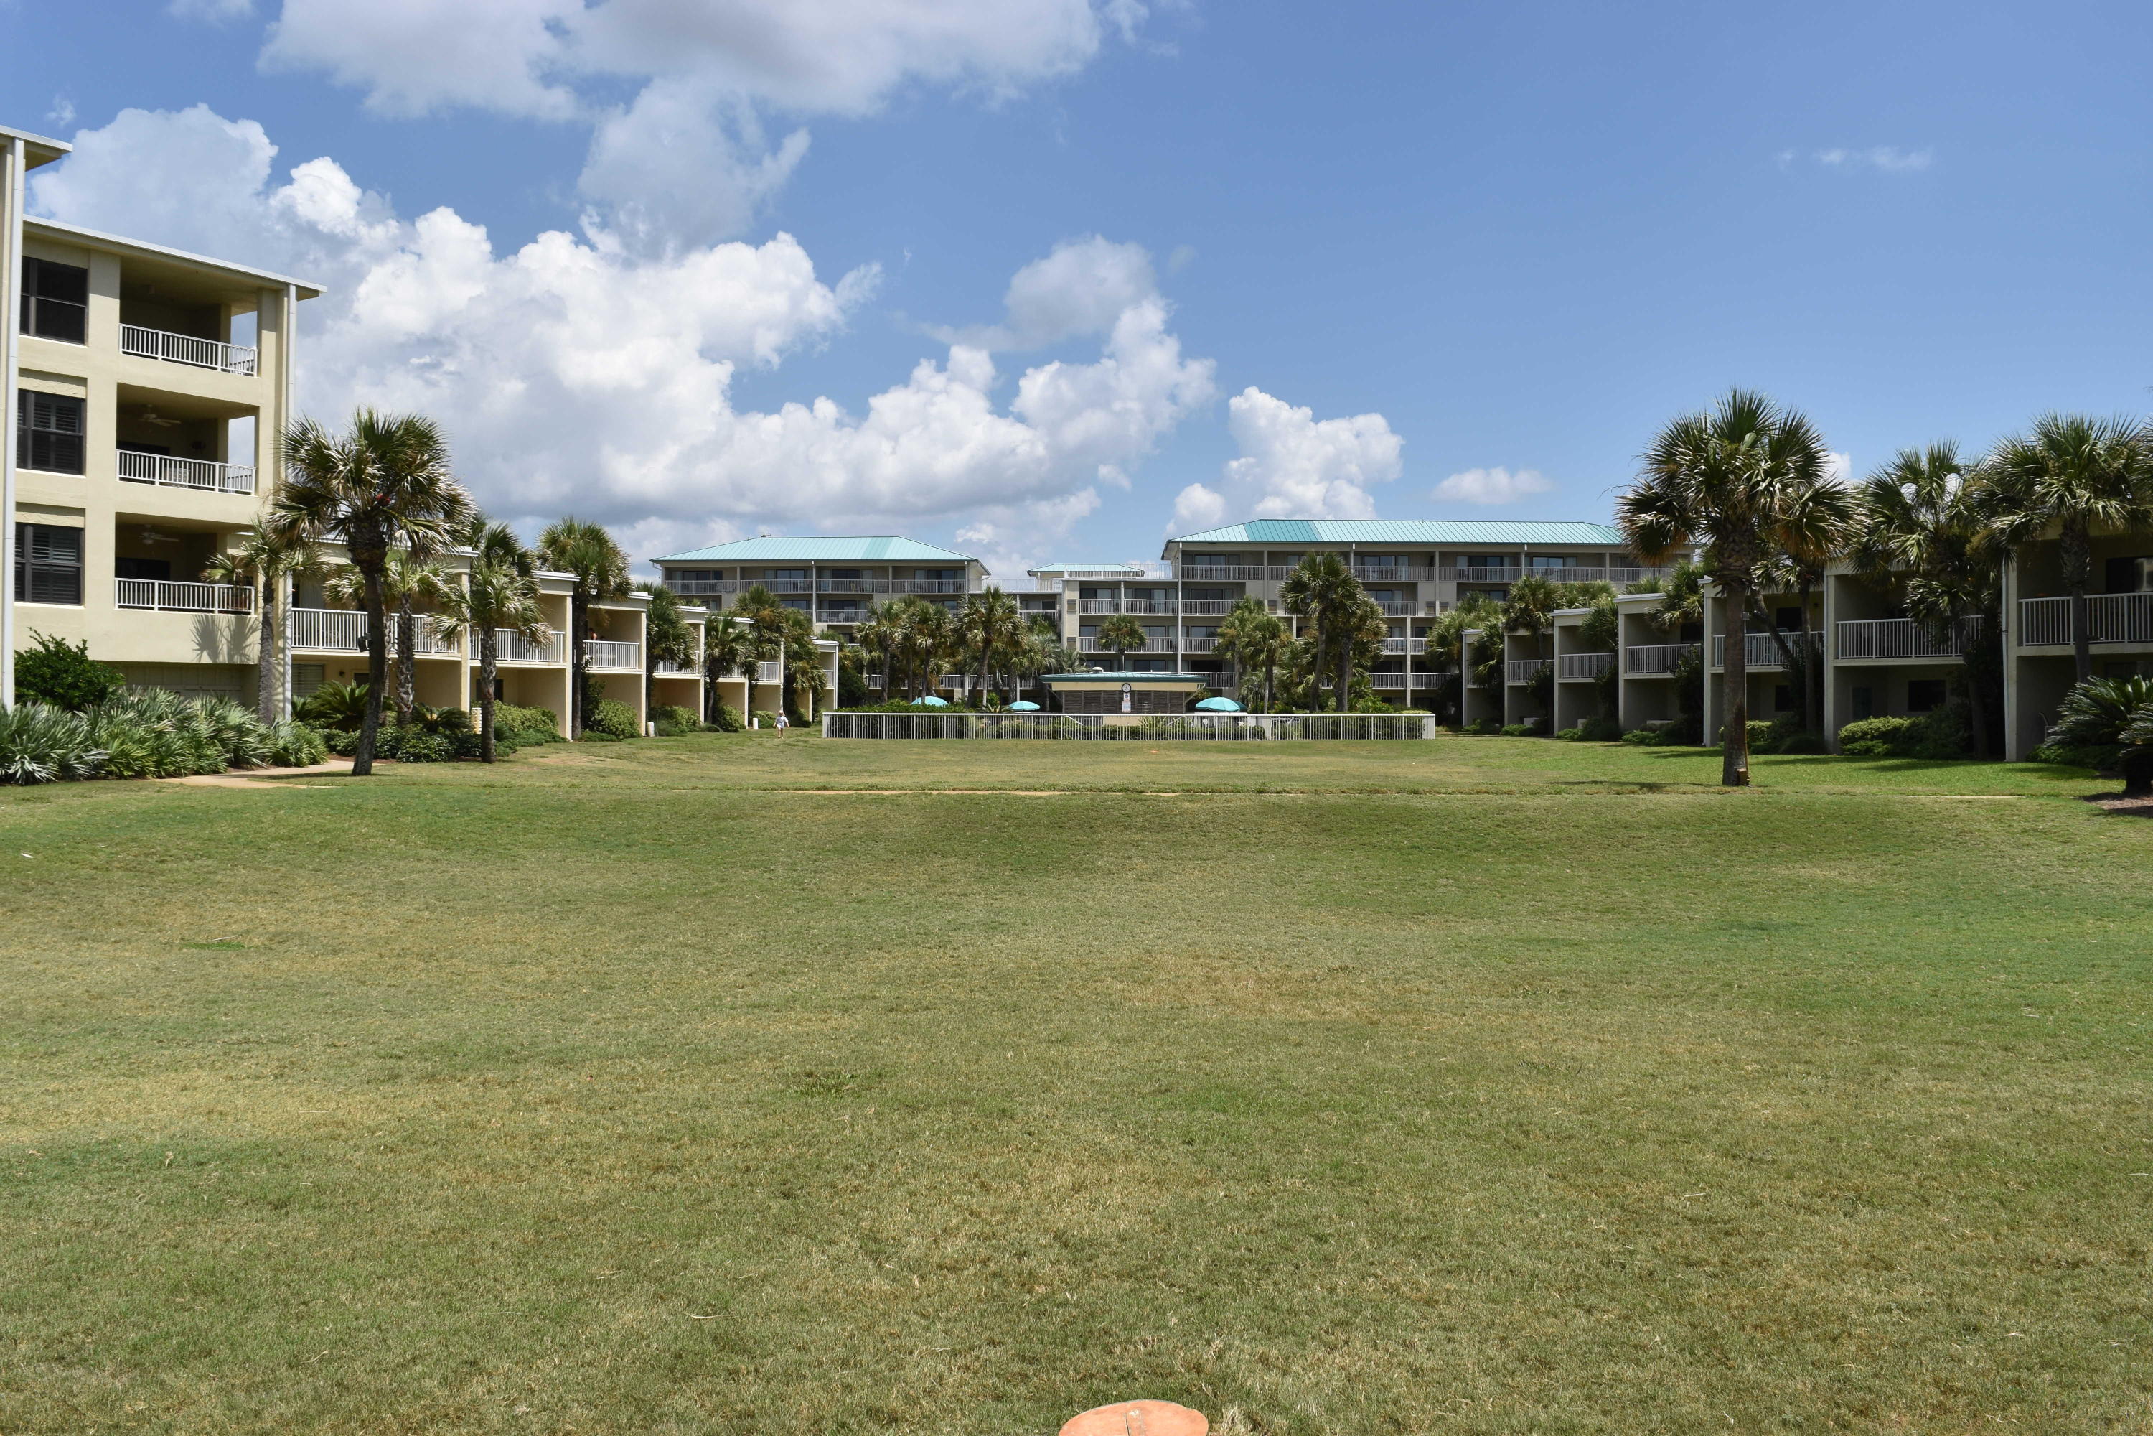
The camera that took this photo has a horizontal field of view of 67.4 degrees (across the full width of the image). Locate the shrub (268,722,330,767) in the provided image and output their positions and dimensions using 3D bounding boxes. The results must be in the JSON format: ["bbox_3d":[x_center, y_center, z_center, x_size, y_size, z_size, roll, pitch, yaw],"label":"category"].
[{"bbox_3d":[-16.670,0.550,34.600,1.350,0.950,1.300,0,0,0],"label":"shrub"}]

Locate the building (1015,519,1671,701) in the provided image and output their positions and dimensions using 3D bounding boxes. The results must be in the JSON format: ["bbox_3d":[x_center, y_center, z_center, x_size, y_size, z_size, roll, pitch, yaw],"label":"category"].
[{"bbox_3d":[21.500,-7.300,131.500,52.000,16.200,16.500,0,0,1],"label":"building"}]

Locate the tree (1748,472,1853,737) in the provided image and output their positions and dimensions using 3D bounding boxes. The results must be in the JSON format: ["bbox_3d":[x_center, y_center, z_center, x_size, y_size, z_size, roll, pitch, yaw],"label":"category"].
[{"bbox_3d":[20.650,-3.080,46.000,3.100,7.930,3.100,0,0,0],"label":"tree"}]

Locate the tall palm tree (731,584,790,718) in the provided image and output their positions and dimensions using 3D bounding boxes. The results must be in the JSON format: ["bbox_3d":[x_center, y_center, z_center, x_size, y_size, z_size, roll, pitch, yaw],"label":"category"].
[{"bbox_3d":[-16.450,-3.260,84.000,3.050,7.490,3.050,0,0,0],"label":"tall palm tree"}]

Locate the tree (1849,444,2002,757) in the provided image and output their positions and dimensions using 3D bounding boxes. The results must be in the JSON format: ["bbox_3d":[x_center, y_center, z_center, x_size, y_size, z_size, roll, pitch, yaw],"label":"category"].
[{"bbox_3d":[20.680,-2.870,39.300,3.700,7.620,3.700,0,0,0],"label":"tree"}]

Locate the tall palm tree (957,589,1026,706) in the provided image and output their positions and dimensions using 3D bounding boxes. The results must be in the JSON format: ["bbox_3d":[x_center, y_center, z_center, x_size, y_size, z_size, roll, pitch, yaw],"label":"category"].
[{"bbox_3d":[-4.470,-3.170,85.000,3.500,7.490,3.500,0,0,0],"label":"tall palm tree"}]

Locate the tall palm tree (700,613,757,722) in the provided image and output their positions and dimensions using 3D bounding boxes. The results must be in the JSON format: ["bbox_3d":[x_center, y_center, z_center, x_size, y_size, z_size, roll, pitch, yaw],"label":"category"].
[{"bbox_3d":[-15.920,-2.120,74.000,2.650,5.310,2.650,0,0,0],"label":"tall palm tree"}]

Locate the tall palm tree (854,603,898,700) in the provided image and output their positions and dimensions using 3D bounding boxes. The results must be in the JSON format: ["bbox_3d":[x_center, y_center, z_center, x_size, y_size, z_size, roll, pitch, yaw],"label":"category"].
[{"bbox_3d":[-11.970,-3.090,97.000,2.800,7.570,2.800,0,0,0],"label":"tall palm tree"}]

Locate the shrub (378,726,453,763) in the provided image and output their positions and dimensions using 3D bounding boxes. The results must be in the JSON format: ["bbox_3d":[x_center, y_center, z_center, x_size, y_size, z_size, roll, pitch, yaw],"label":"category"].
[{"bbox_3d":[-15.660,0.620,38.300,1.750,0.840,1.500,0,0,0],"label":"shrub"}]

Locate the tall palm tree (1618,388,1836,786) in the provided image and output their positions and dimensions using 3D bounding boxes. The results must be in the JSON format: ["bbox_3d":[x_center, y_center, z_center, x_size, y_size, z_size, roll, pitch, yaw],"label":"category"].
[{"bbox_3d":[11.290,-2.260,28.000,3.750,6.920,3.750,0,0,0],"label":"tall palm tree"}]

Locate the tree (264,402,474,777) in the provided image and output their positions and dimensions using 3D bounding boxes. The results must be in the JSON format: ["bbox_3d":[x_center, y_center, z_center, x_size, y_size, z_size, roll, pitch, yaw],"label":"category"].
[{"bbox_3d":[-12.960,-2.310,29.700,3.700,6.720,3.700,0,0,0],"label":"tree"}]

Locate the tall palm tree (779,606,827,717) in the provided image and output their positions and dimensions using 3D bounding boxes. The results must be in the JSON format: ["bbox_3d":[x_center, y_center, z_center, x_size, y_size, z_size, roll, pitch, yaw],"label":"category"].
[{"bbox_3d":[-15.620,-2.920,92.000,2.850,6.620,2.850,0,0,0],"label":"tall palm tree"}]

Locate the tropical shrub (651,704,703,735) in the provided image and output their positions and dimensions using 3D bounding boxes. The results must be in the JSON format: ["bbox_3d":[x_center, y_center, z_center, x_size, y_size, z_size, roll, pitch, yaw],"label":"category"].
[{"bbox_3d":[-16.860,0.070,68.000,2.200,1.270,2.200,0,0,0],"label":"tropical shrub"}]

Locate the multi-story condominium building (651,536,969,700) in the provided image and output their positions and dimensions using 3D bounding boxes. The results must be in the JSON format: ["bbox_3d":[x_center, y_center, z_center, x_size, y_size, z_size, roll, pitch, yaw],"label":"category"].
[{"bbox_3d":[-22.600,-7.650,147.600,28.300,16.500,15.500,0,0,1],"label":"multi-story condominium building"}]

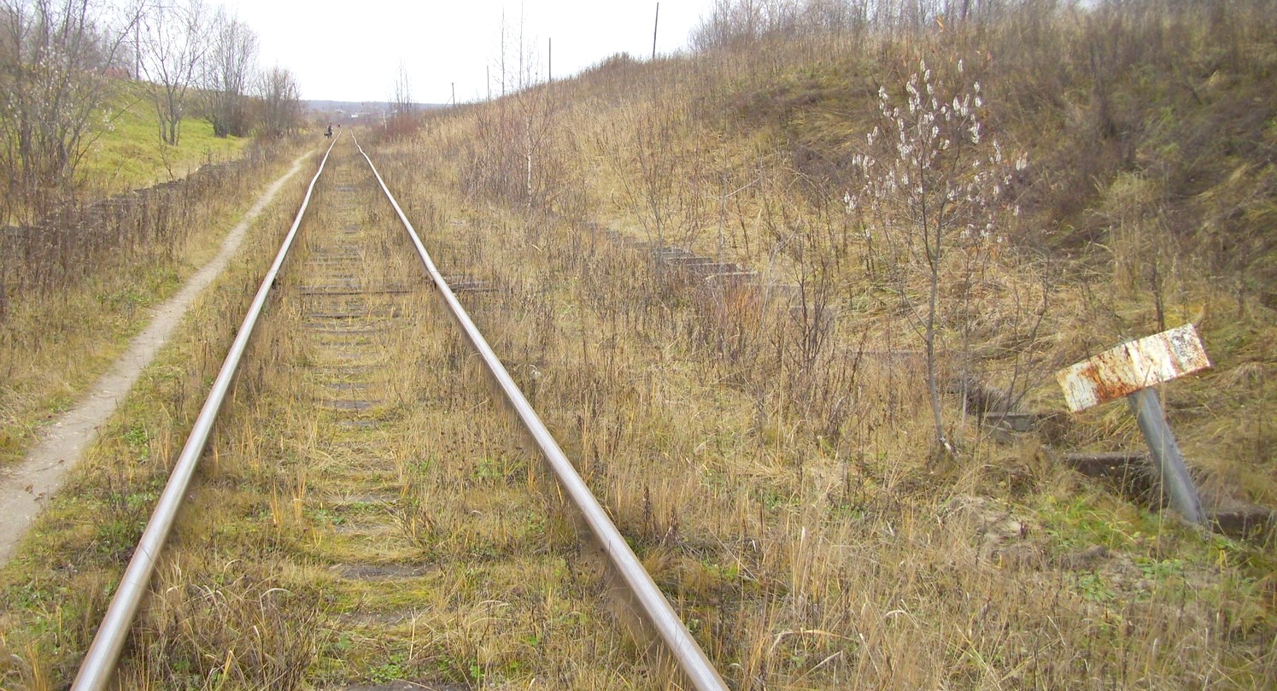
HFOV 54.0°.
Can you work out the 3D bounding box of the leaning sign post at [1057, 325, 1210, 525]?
[{"bbox_3d":[2.379,0.400,5.717,0.610,0.840,0.140,-24,4,23],"label":"leaning sign post"}]

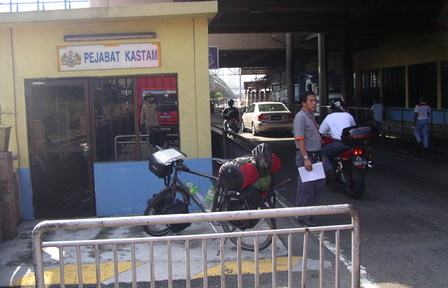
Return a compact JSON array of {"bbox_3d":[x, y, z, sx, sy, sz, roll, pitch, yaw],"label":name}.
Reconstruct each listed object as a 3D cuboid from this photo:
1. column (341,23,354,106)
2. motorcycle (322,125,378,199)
[{"bbox_3d":[4.771,-2.771,18.500,0.450,5.000,0.450,-2,6,-9],"label":"column"},{"bbox_3d":[1.995,0.235,8.211,0.740,1.180,2.050,-2,6,-9],"label":"motorcycle"}]

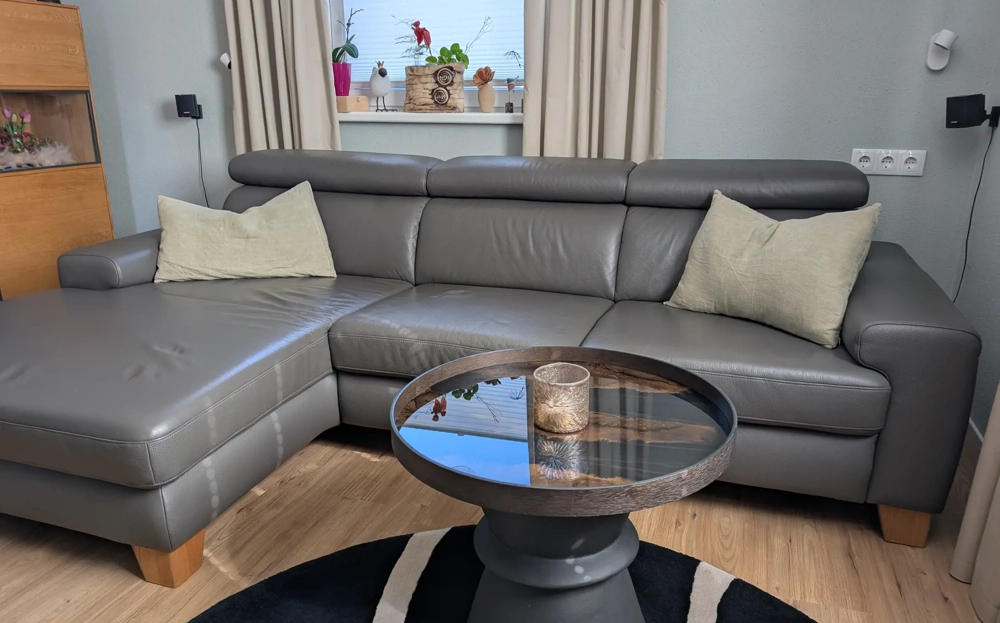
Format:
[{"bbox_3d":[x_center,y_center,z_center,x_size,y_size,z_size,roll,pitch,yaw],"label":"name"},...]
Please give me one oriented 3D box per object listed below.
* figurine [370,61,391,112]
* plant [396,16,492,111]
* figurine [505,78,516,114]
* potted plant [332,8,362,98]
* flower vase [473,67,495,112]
[{"bbox_3d":[-0.487,-0.941,2.912,0.098,0.198,0.110,-11,20,-30],"label":"figurine"},{"bbox_3d":[-0.231,-0.997,2.835,0.410,0.355,0.180,4,18,12],"label":"plant"},{"bbox_3d":[0.047,-0.852,2.731,0.052,0.136,0.045,1,17,3],"label":"figurine"},{"bbox_3d":[-0.642,-1.089,2.935,0.115,0.346,0.105,5,18,17],"label":"potted plant"},{"bbox_3d":[-0.064,-0.882,2.770,0.088,0.173,0.078,2,17,8],"label":"flower vase"}]

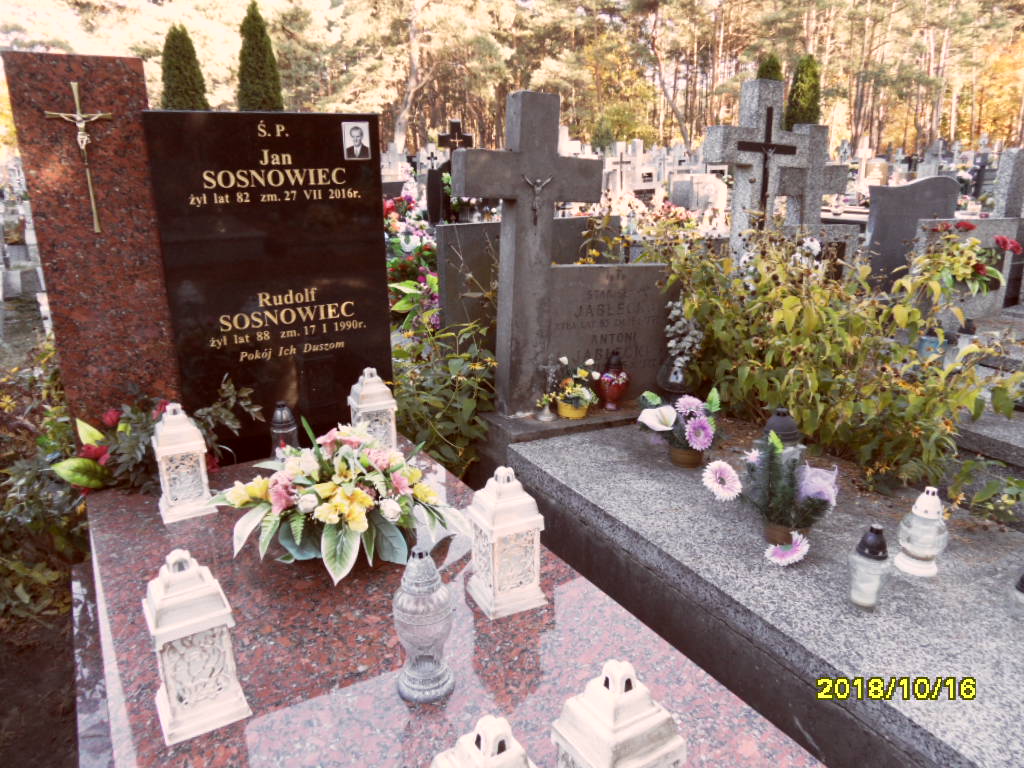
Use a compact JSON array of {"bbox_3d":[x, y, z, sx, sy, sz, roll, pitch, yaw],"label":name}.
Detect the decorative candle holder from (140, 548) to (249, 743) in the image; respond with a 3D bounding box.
[{"bbox_3d":[-0.575,0.446,1.279,0.142,0.326,0.142,-11,20,-30],"label":"decorative candle holder"}]

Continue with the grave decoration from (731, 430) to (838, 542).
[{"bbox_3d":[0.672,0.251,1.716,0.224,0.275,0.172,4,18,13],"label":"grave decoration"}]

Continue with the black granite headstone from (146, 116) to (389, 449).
[{"bbox_3d":[-0.757,-0.303,2.357,0.700,1.110,0.080,-11,20,-30],"label":"black granite headstone"}]

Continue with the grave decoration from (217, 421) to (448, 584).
[{"bbox_3d":[-0.454,0.280,1.783,0.560,0.340,0.420,-5,18,-15],"label":"grave decoration"}]

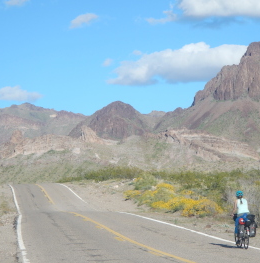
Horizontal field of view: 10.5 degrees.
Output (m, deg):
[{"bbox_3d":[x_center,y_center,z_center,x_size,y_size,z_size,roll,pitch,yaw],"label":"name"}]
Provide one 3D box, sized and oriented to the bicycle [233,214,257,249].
[{"bbox_3d":[3.373,2.960,42.100,0.600,1.030,1.780,0,-2,-6],"label":"bicycle"}]

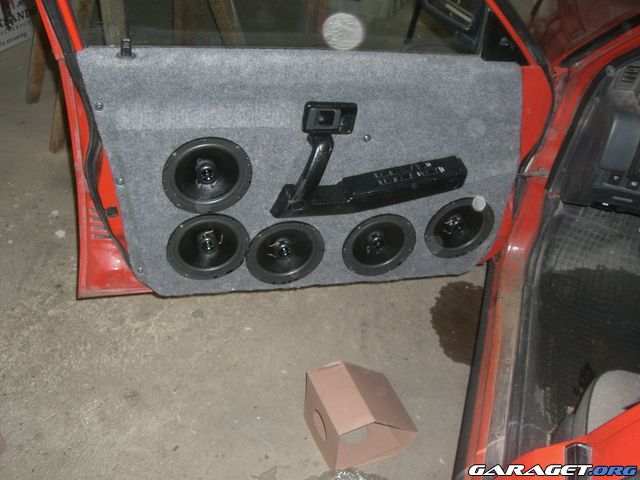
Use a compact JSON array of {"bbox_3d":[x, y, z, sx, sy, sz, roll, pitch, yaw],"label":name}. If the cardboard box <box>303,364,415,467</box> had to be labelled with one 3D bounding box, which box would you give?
[{"bbox_3d":[0.094,0.389,1.587,0.200,0.153,0.172,-11,41,-20],"label":"cardboard box"}]

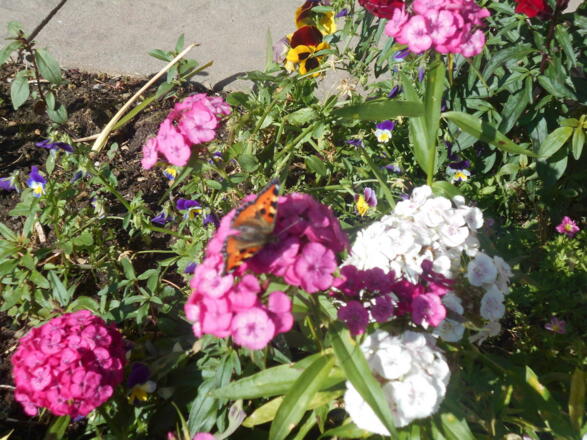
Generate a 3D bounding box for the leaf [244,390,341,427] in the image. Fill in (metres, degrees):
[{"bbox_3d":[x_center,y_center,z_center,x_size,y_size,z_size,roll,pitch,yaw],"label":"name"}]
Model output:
[{"bbox_3d":[-0.001,0.098,0.670,0.053,0.007,0.014,-20,48,-18],"label":"leaf"}]

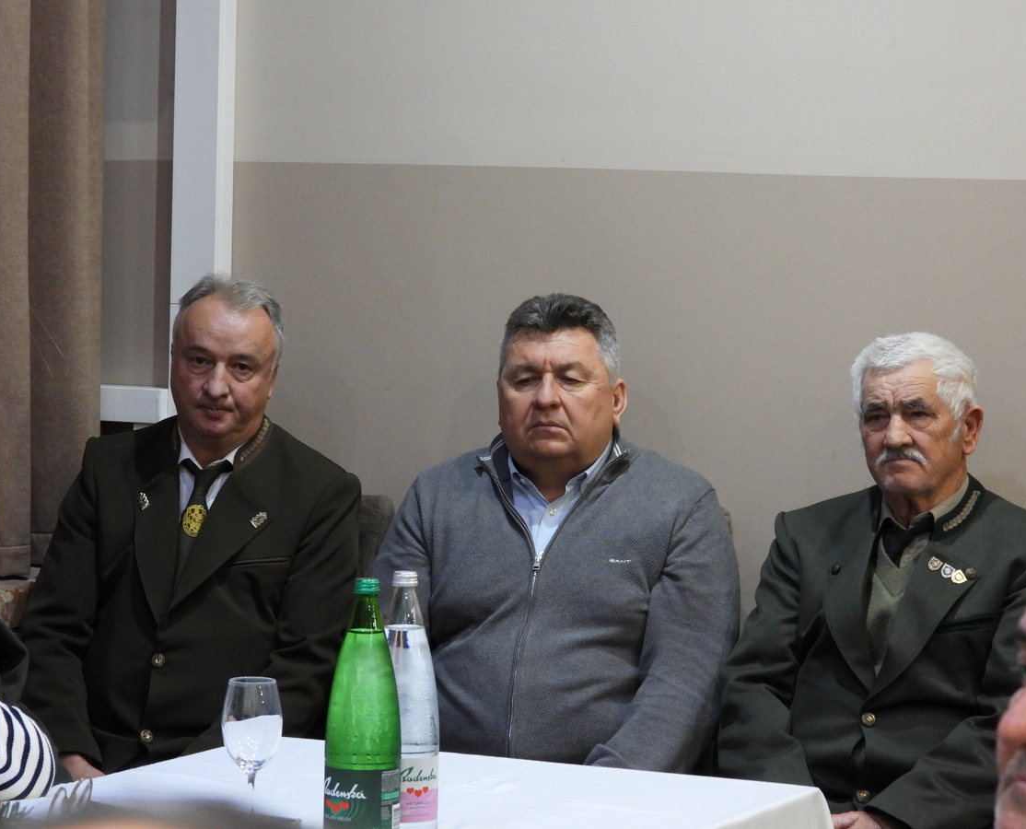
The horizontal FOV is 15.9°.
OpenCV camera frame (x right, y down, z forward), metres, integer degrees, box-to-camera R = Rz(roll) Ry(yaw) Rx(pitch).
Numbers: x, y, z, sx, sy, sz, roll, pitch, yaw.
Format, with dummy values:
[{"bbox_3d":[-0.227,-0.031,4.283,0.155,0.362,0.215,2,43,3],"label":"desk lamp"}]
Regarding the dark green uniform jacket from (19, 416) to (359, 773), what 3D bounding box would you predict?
[{"bbox_3d":[-0.464,0.327,5.260,0.510,0.660,0.380,3,4,22],"label":"dark green uniform jacket"}]

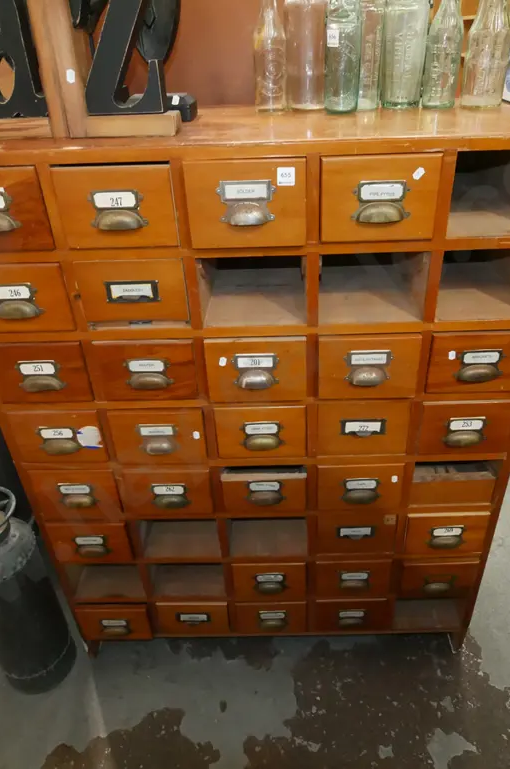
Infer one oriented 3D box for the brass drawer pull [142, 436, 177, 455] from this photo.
[{"bbox_3d":[-0.182,0.117,1.019,0.073,0.029,0.021,-3,32,2],"label":"brass drawer pull"}]

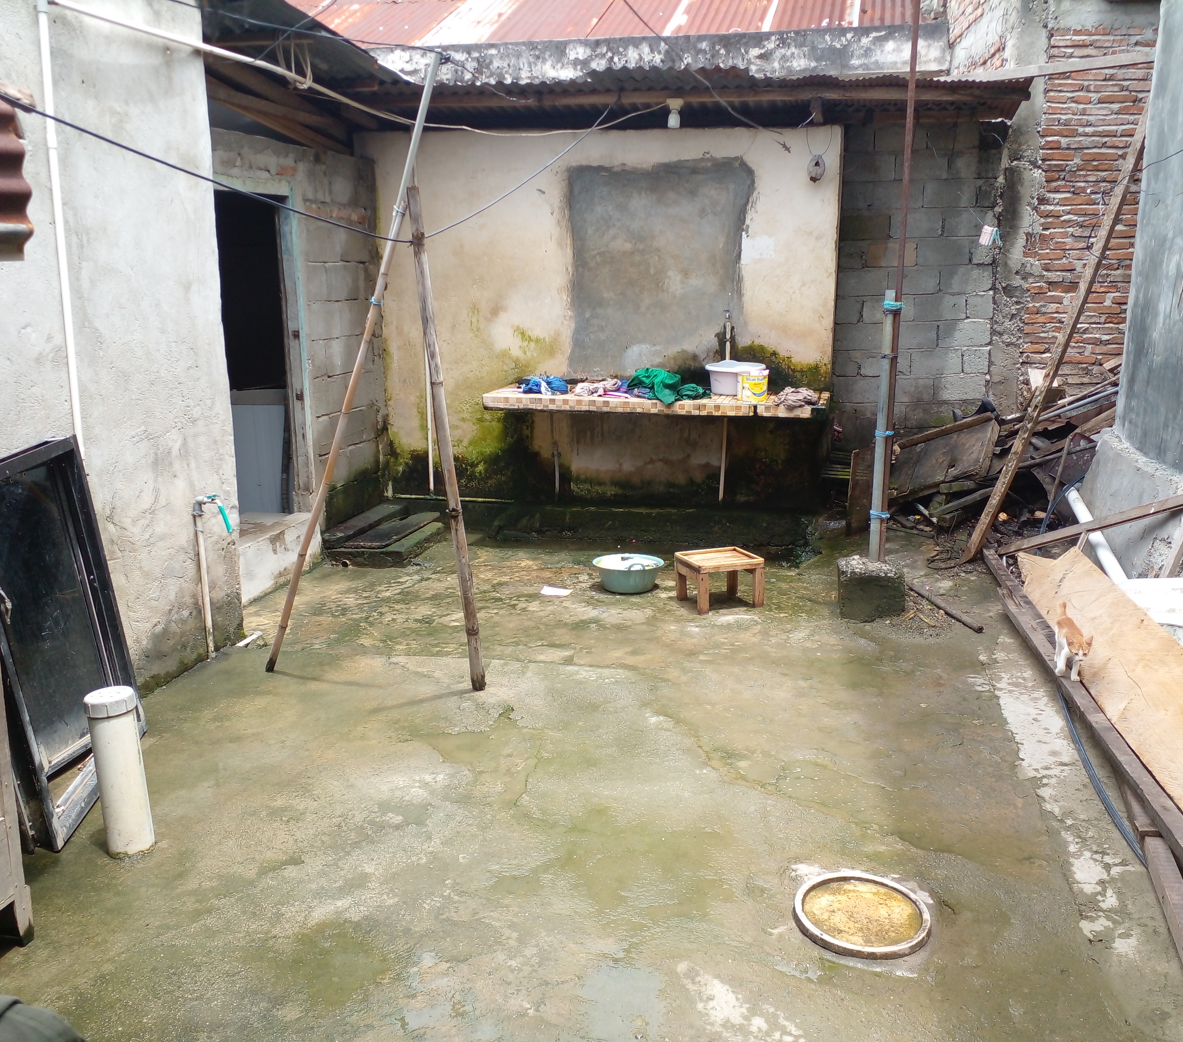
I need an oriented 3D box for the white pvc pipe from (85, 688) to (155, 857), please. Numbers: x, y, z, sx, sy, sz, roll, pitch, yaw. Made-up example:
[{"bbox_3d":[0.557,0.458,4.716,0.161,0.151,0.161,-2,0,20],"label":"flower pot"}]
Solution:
[{"bbox_3d":[-1.216,0.650,2.805,0.125,0.440,0.125,1,13,12],"label":"white pvc pipe"}]

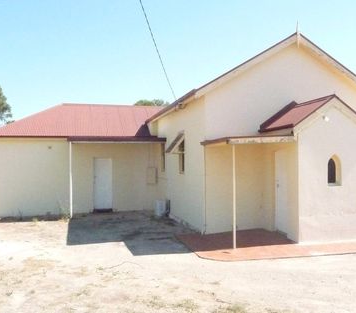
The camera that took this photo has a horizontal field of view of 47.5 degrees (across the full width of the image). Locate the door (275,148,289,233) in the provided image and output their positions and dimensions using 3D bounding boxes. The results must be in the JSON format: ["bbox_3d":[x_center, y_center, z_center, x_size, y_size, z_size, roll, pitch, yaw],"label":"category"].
[{"bbox_3d":[2.660,0.915,10.190,0.050,2.040,0.820,0,-1,-13],"label":"door"}]

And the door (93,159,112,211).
[{"bbox_3d":[-3.020,1.115,16.370,0.750,2.040,0.050,0,-1,-13],"label":"door"}]

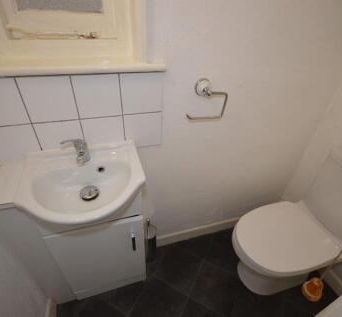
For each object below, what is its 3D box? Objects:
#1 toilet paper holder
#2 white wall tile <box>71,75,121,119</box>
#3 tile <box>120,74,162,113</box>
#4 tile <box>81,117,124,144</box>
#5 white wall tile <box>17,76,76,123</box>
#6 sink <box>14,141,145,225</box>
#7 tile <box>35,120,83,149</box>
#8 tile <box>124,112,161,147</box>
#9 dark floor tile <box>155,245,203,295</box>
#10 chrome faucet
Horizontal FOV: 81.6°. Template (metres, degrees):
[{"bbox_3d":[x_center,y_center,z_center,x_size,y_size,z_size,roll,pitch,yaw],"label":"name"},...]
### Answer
[{"bbox_3d":[0.132,-0.232,0.779,0.170,0.148,0.072,-9,33,-16],"label":"toilet paper holder"},{"bbox_3d":[-0.256,-0.219,0.701,0.151,0.148,0.008,-9,36,-15],"label":"white wall tile"},{"bbox_3d":[-0.110,-0.241,0.741,0.151,0.148,0.008,-9,36,-15],"label":"tile"},{"bbox_3d":[-0.260,-0.093,0.786,0.151,0.150,0.008,-9,36,-15],"label":"tile"},{"bbox_3d":[-0.392,-0.188,0.644,0.149,0.147,0.008,-9,33,-16],"label":"white wall tile"},{"bbox_3d":[-0.296,0.105,0.685,0.396,0.150,0.344,-9,36,-15],"label":"sink"},{"bbox_3d":[-0.396,-0.061,0.723,0.149,0.149,0.008,-9,33,-16],"label":"tile"},{"bbox_3d":[-0.114,-0.116,0.826,0.151,0.150,0.008,-9,36,-15],"label":"tile"},{"bbox_3d":[0.050,0.619,1.130,0.212,0.008,0.212,17,35,24],"label":"dark floor tile"},{"bbox_3d":[-0.334,-0.015,0.687,0.090,0.090,0.102,-9,36,-15],"label":"chrome faucet"}]

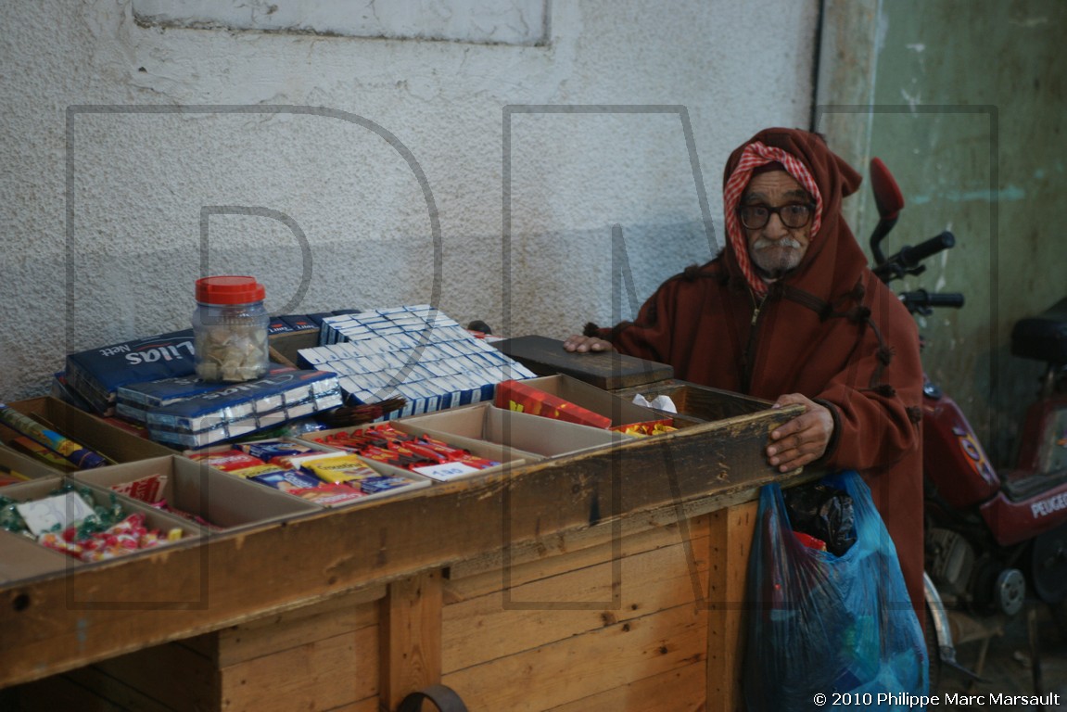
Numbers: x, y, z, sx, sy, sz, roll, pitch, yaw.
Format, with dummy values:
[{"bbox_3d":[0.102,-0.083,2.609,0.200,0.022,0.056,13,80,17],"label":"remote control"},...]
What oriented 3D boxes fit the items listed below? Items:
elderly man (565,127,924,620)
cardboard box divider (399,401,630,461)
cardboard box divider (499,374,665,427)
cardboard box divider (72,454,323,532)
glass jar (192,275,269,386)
[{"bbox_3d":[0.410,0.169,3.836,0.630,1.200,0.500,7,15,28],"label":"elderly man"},{"bbox_3d":[-0.026,0.157,3.346,0.183,0.075,0.322,-11,17,-39],"label":"cardboard box divider"},{"bbox_3d":[0.076,0.112,3.465,0.152,0.080,0.304,-11,17,-39],"label":"cardboard box divider"},{"bbox_3d":[-0.493,0.232,3.018,0.174,0.075,0.381,-11,17,-39],"label":"cardboard box divider"},{"bbox_3d":[-0.489,-0.043,3.350,0.124,0.156,0.124,0,13,0],"label":"glass jar"}]

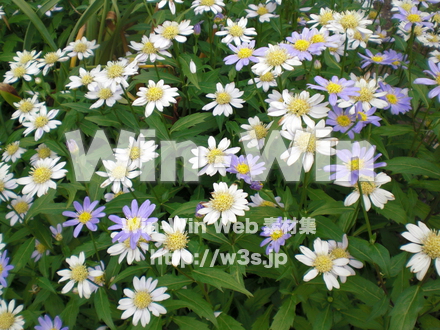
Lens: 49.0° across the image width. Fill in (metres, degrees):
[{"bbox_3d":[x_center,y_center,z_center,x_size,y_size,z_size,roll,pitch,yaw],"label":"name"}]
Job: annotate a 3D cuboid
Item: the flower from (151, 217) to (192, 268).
[{"bbox_3d":[-0.039,0.062,0.389,0.038,0.013,0.038,9,57,-15],"label":"flower"}]

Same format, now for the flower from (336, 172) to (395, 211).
[{"bbox_3d":[0.108,0.019,0.363,0.043,0.015,0.043,10,45,17],"label":"flower"}]

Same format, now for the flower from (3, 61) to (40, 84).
[{"bbox_3d":[-0.201,-0.093,0.490,0.038,0.013,0.038,-17,51,-19],"label":"flower"}]

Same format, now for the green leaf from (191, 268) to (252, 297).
[{"bbox_3d":[0.001,0.112,0.460,0.062,0.012,0.023,18,41,21],"label":"green leaf"}]

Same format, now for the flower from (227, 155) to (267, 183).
[{"bbox_3d":[0.026,0.004,0.467,0.037,0.013,0.037,0,50,3],"label":"flower"}]

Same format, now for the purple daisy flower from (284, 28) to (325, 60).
[{"bbox_3d":[0.069,-0.102,0.405,0.039,0.012,0.039,3,56,9],"label":"purple daisy flower"}]

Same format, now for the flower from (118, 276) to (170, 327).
[{"bbox_3d":[-0.060,0.109,0.385,0.040,0.012,0.040,0,59,0],"label":"flower"}]

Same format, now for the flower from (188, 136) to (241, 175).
[{"bbox_3d":[-0.005,-0.007,0.408,0.041,0.014,0.041,-5,53,-1],"label":"flower"}]

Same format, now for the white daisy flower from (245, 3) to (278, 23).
[{"bbox_3d":[0.048,-0.177,0.560,0.039,0.013,0.039,0,54,0],"label":"white daisy flower"}]

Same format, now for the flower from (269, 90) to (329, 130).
[{"bbox_3d":[0.058,-0.040,0.355,0.044,0.015,0.044,0,48,0],"label":"flower"}]

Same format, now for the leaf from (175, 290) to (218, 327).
[{"bbox_3d":[-0.020,0.127,0.425,0.054,0.010,0.018,41,55,6],"label":"leaf"}]

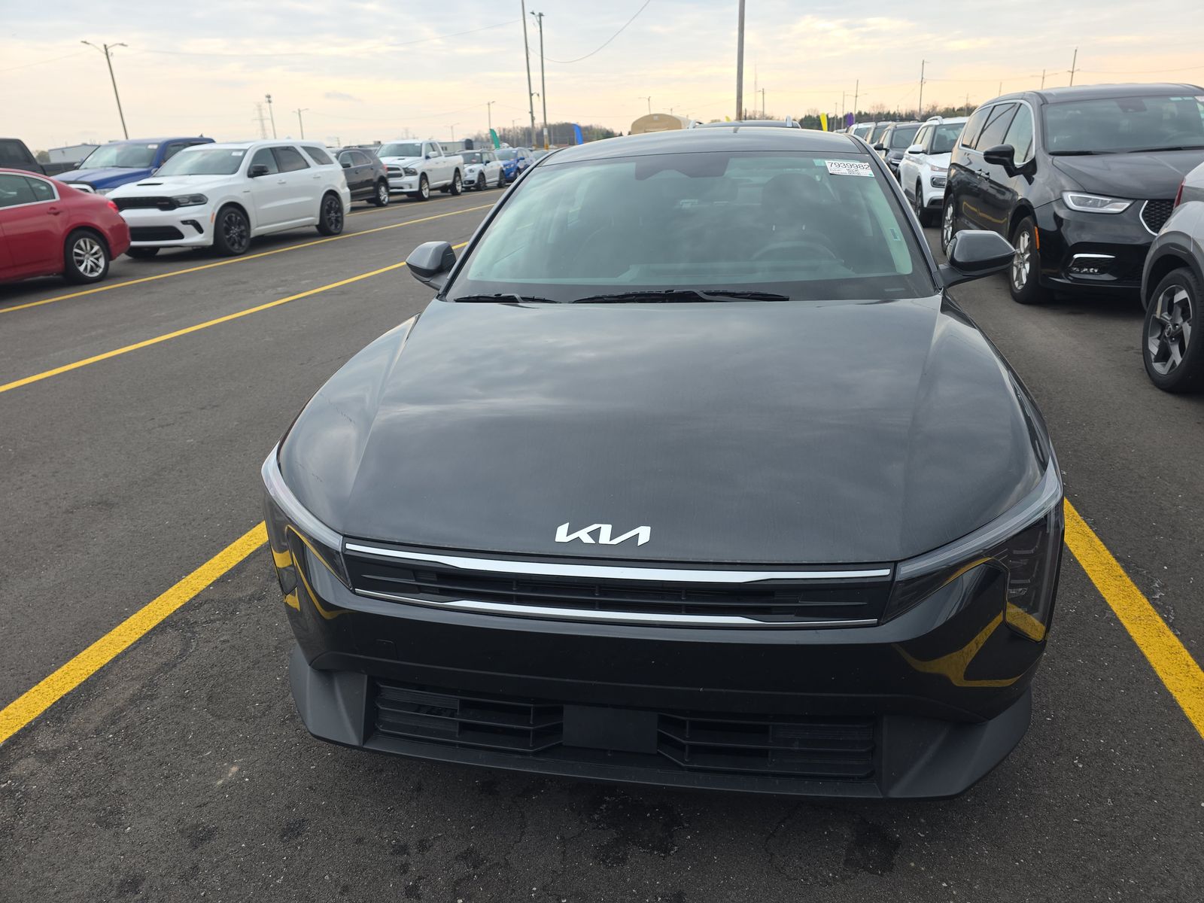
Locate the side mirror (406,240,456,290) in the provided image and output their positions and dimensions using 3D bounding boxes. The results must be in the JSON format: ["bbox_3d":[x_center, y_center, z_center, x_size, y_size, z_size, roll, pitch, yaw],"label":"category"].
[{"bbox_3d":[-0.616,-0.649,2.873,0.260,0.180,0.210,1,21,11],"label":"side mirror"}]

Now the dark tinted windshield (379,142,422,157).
[{"bbox_3d":[-6.768,-10.159,26.959,1.550,0.470,0.650,1,21,11],"label":"dark tinted windshield"}]

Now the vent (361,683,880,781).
[{"bbox_3d":[0.011,0.523,1.470,0.950,0.160,0.140,1,21,11],"label":"vent"}]

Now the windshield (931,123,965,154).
[{"bbox_3d":[5.826,-4.865,12.418,1.400,0.480,0.720,1,21,11],"label":"windshield"}]

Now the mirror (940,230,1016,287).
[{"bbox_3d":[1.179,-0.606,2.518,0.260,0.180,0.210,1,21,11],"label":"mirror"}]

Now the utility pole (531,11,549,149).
[{"bbox_3d":[-4.139,-24.356,54.838,0.900,10.300,0.400,1,21,11],"label":"utility pole"}]

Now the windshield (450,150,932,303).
[{"bbox_3d":[0.252,-0.737,2.534,1.440,0.400,1.050,1,21,11],"label":"windshield"}]

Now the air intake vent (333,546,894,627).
[{"bbox_3d":[-0.006,0.224,1.347,0.960,0.120,0.140,1,21,11],"label":"air intake vent"}]

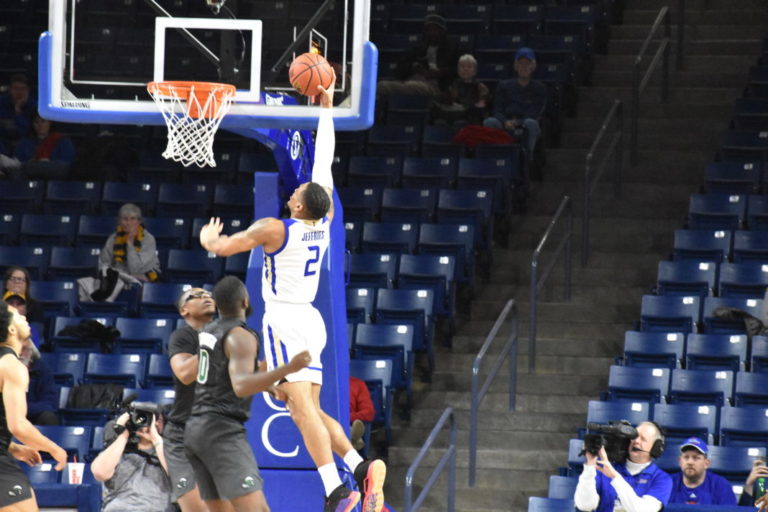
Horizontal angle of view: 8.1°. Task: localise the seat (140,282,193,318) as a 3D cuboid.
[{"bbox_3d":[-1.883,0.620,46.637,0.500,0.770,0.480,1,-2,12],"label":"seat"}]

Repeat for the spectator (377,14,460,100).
[{"bbox_3d":[0.302,-1.648,50.630,0.700,1.270,0.800,1,-3,13],"label":"spectator"}]

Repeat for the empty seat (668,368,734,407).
[{"bbox_3d":[2.479,1.312,42.978,0.510,0.820,0.500,1,-3,13],"label":"empty seat"}]

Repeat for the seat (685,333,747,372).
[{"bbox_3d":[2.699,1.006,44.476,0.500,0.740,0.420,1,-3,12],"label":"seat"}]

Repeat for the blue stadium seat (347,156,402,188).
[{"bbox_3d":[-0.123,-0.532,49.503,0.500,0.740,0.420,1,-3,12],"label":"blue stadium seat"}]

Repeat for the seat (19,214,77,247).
[{"bbox_3d":[-2.978,0.026,47.527,0.500,0.780,0.500,1,-2,12],"label":"seat"}]

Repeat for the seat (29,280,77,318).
[{"bbox_3d":[-2.855,0.601,45.735,0.500,0.780,0.500,1,-2,12],"label":"seat"}]

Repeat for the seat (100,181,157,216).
[{"bbox_3d":[-2.313,-0.246,48.156,0.510,0.820,0.500,1,-3,13],"label":"seat"}]

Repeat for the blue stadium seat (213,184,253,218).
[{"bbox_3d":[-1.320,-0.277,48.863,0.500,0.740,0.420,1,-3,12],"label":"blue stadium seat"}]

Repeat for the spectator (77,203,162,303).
[{"bbox_3d":[-2.273,0.131,46.413,0.580,1.198,0.720,1,-3,13],"label":"spectator"}]

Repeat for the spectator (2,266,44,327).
[{"bbox_3d":[-3.108,0.698,45.711,0.520,1.220,0.780,1,-2,12],"label":"spectator"}]

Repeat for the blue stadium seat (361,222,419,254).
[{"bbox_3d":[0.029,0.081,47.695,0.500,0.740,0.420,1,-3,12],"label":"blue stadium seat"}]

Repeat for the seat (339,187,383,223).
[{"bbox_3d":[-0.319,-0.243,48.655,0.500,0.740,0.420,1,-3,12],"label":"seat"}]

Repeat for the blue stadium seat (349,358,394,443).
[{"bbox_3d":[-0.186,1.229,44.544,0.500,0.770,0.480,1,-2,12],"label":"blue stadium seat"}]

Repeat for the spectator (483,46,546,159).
[{"bbox_3d":[1.212,-1.336,50.882,0.580,1.250,0.800,1,-2,12],"label":"spectator"}]

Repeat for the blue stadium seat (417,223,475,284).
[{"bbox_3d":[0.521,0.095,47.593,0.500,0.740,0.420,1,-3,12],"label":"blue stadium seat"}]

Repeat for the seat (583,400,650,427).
[{"bbox_3d":[1.780,1.545,42.332,0.510,0.820,0.500,1,-3,13],"label":"seat"}]

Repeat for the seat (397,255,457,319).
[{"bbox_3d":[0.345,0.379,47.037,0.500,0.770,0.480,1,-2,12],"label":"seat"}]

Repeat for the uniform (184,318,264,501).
[{"bbox_3d":[-0.874,0.841,29.800,0.350,0.990,0.430,4,-4,-38],"label":"uniform"}]

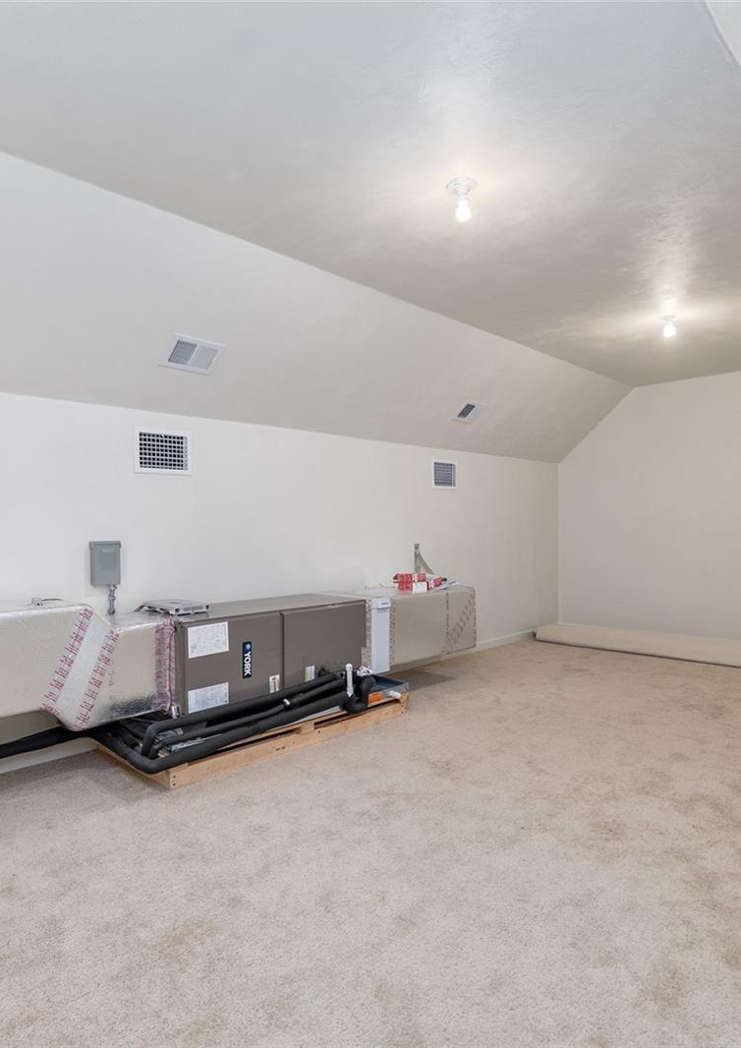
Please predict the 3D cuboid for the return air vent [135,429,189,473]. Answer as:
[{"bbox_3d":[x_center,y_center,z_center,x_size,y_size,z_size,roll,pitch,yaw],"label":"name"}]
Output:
[{"bbox_3d":[-1.157,-0.405,3.449,0.333,0.249,0.023,0,0,-45],"label":"return air vent"}]

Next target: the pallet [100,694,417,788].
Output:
[{"bbox_3d":[-0.597,1.101,3.479,1.550,0.117,0.739,0,0,-45],"label":"pallet"}]

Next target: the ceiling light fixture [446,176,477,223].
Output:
[{"bbox_3d":[0.360,-1.263,2.405,0.114,0.160,0.114,0,0,0],"label":"ceiling light fixture"}]

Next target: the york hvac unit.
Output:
[{"bbox_3d":[-0.638,0.696,3.514,1.204,0.454,0.515,0,0,-45],"label":"york hvac unit"}]

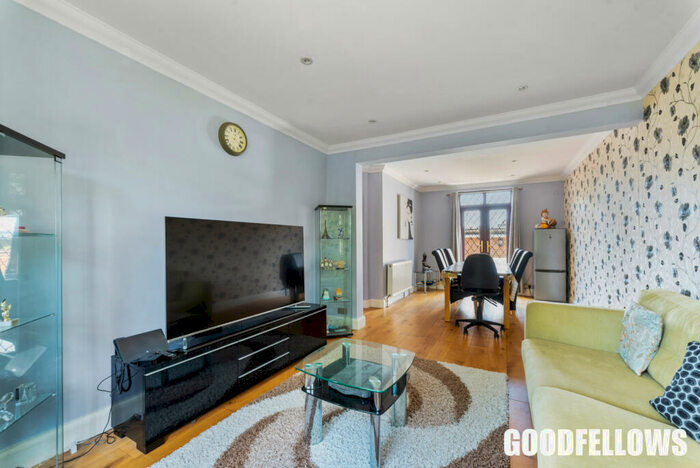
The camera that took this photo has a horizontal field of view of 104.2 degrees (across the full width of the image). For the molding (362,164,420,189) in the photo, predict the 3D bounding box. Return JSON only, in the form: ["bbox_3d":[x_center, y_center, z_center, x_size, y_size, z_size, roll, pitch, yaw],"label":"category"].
[{"bbox_3d":[1.048,-1.176,6.018,0.380,0.130,2.400,-1,-2,29],"label":"molding"}]

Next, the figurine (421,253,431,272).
[{"bbox_3d":[1.819,0.687,6.564,0.220,0.470,0.170,0,-2,15],"label":"figurine"}]

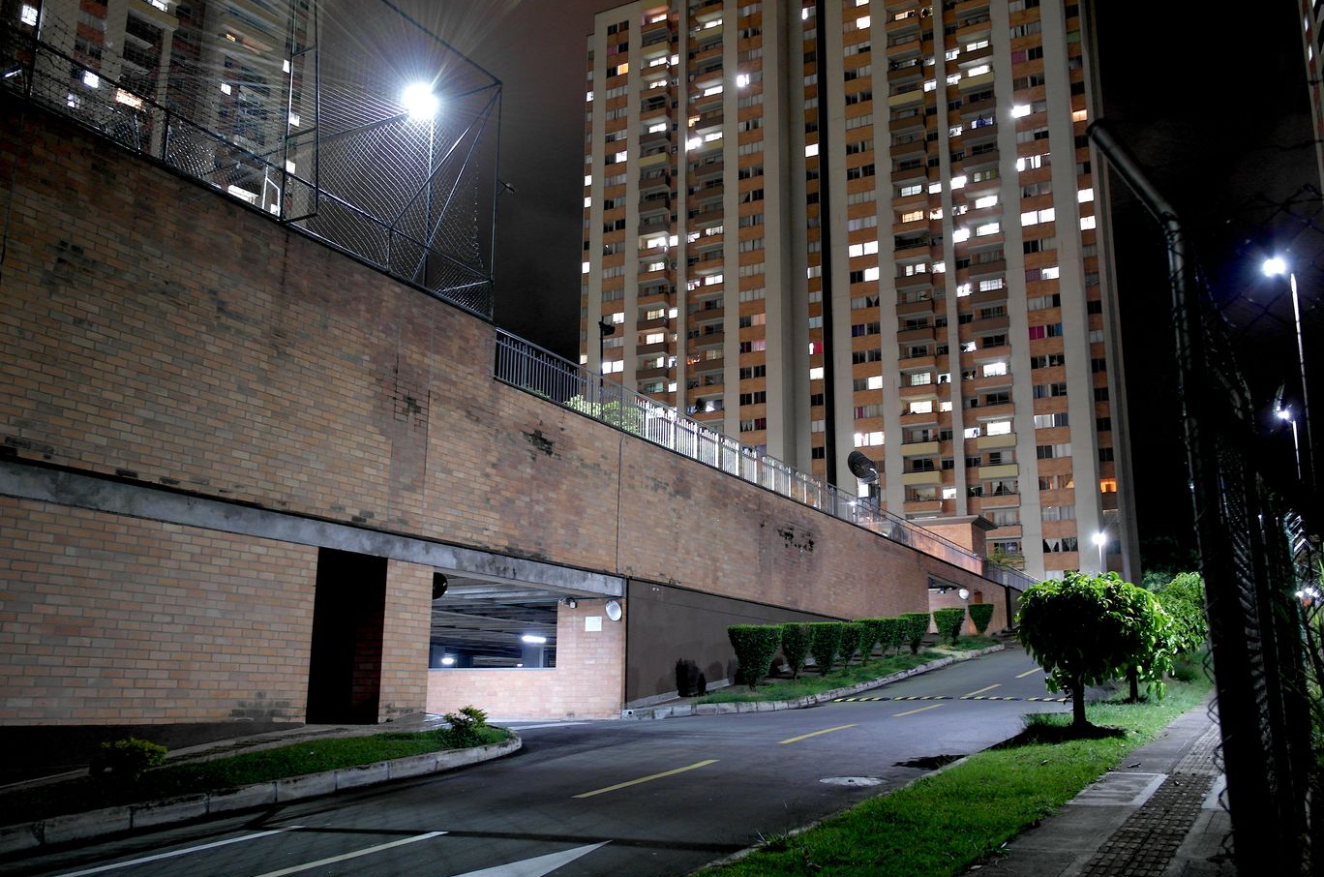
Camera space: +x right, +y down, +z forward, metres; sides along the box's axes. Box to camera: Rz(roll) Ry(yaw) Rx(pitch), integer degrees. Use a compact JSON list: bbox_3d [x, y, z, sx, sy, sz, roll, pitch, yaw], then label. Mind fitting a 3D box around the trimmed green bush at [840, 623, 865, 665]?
[{"bbox_3d":[5.035,5.493,29.371,0.950,1.165,0.950,-7,-15,28],"label":"trimmed green bush"}]

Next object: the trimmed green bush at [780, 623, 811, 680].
[{"bbox_3d":[3.145,5.021,26.005,0.950,1.294,0.950,-7,-15,28],"label":"trimmed green bush"}]

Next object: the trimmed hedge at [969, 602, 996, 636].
[{"bbox_3d":[12.228,6.914,42.258,0.981,1.215,0.981,-7,-15,28],"label":"trimmed hedge"}]

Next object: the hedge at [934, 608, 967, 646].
[{"bbox_3d":[9.854,6.466,38.000,1.086,1.302,1.086,-7,-15,28],"label":"hedge"}]

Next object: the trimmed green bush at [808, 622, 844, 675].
[{"bbox_3d":[4.120,5.253,27.742,0.867,1.279,0.867,0,-13,0],"label":"trimmed green bush"}]

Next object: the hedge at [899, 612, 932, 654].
[{"bbox_3d":[7.893,6.078,34.486,0.955,1.339,0.955,-7,-15,28],"label":"hedge"}]

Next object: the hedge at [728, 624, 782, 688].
[{"bbox_3d":[2.004,4.751,23.970,1.156,1.346,1.156,0,-13,0],"label":"hedge"}]

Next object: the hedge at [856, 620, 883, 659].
[{"bbox_3d":[5.781,5.628,30.709,0.950,1.219,0.950,-7,-15,28],"label":"hedge"}]

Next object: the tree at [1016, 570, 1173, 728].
[{"bbox_3d":[5.998,2.942,15.506,2.099,2.187,2.099,-7,-15,28],"label":"tree"}]

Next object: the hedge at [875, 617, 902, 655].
[{"bbox_3d":[6.575,5.784,32.133,0.950,1.188,0.950,-7,-15,28],"label":"hedge"}]

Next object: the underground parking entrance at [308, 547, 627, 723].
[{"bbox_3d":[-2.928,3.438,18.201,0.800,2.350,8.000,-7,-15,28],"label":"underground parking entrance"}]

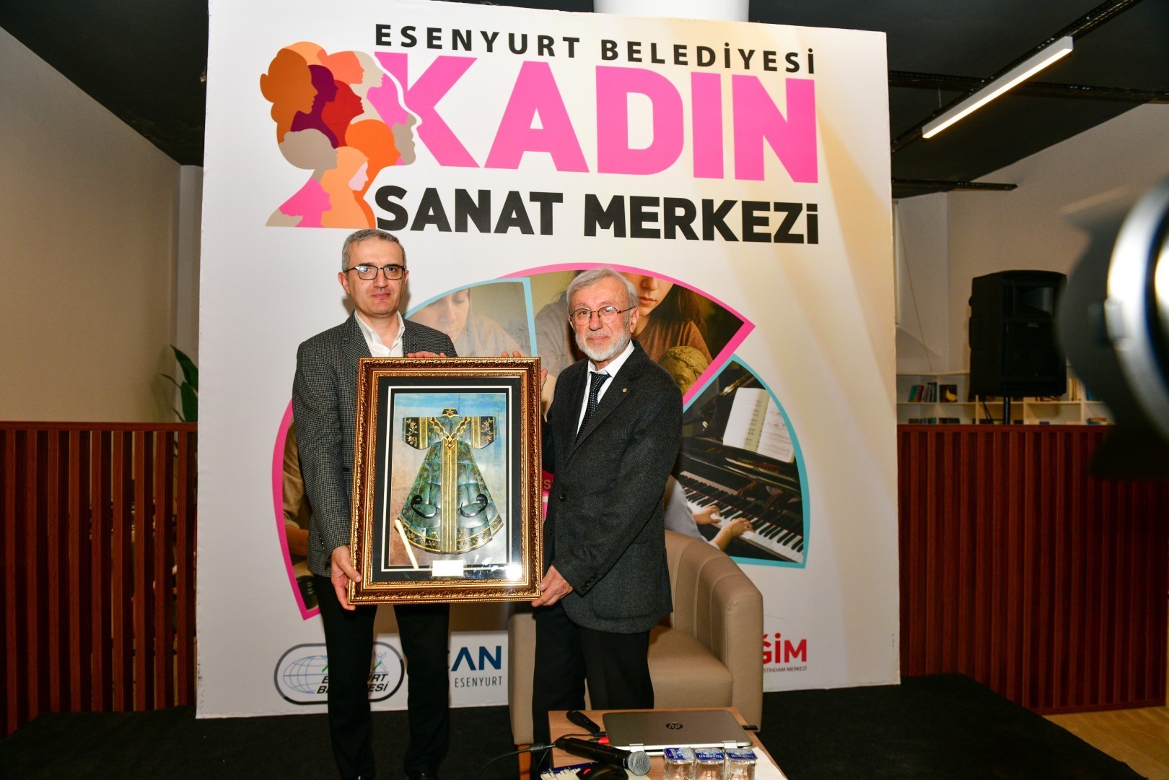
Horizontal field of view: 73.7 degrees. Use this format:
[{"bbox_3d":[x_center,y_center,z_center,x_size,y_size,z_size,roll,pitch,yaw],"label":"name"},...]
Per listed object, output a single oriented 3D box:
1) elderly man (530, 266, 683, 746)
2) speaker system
[{"bbox_3d":[0.045,0.450,2.280,0.520,1.630,0.440,1,1,43],"label":"elderly man"},{"bbox_3d":[2.430,-0.305,4.460,0.425,0.675,0.370,0,1,-14],"label":"speaker system"}]

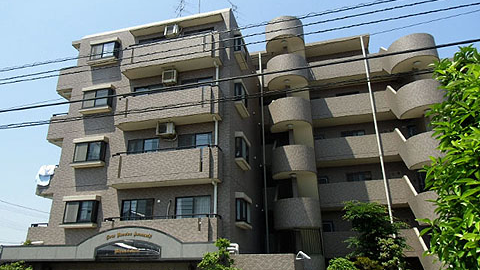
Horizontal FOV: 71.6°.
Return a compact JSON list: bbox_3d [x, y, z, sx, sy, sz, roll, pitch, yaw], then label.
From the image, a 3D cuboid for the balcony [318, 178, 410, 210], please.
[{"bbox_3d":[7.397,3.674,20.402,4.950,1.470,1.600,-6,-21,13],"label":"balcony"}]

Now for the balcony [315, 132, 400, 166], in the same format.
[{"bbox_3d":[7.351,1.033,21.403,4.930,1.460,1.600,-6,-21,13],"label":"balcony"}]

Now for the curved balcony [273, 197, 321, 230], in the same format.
[{"bbox_3d":[2.962,4.210,17.544,2.460,1.500,1.750,-6,-21,13],"label":"curved balcony"}]

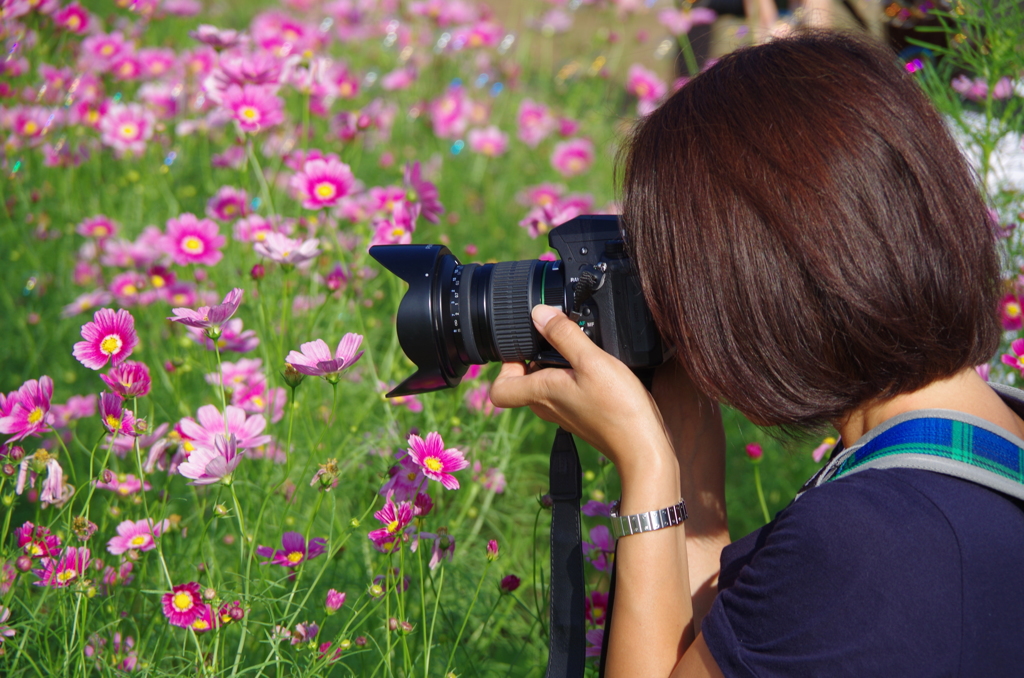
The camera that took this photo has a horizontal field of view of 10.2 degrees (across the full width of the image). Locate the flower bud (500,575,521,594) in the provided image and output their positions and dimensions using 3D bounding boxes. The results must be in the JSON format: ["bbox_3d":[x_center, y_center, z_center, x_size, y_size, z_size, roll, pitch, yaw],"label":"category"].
[{"bbox_3d":[-0.001,0.182,4.250,0.013,0.015,0.013,25,7,0],"label":"flower bud"}]

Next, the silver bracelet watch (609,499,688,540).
[{"bbox_3d":[0.088,0.113,3.700,0.050,0.022,0.054,1,23,21],"label":"silver bracelet watch"}]

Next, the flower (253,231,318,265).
[{"bbox_3d":[-0.196,-0.079,5.000,0.055,0.019,0.053,0,10,0],"label":"flower"}]

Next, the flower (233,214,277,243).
[{"bbox_3d":[-0.219,-0.094,4.900,0.040,0.018,0.038,0,49,0],"label":"flower"}]

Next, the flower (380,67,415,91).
[{"bbox_3d":[-0.129,-0.295,6.500,0.040,0.018,0.036,1,50,9],"label":"flower"}]

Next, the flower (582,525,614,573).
[{"bbox_3d":[0.068,0.154,4.200,0.042,0.043,0.018,-2,-11,-12],"label":"flower"}]

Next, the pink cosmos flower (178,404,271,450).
[{"bbox_3d":[-0.194,0.061,3.880,0.062,0.022,0.058,0,29,0],"label":"pink cosmos flower"}]

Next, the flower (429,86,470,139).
[{"bbox_3d":[-0.074,-0.269,6.800,0.046,0.052,0.020,1,-17,13],"label":"flower"}]

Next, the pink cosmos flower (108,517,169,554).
[{"bbox_3d":[-0.274,0.145,4.200,0.046,0.018,0.038,1,43,5],"label":"pink cosmos flower"}]

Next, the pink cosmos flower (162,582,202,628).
[{"bbox_3d":[-0.212,0.172,3.700,0.028,0.030,0.012,-1,-14,-3],"label":"pink cosmos flower"}]

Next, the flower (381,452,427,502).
[{"bbox_3d":[-0.078,0.100,4.150,0.036,0.037,0.016,1,6,9],"label":"flower"}]

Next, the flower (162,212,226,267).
[{"bbox_3d":[-0.257,-0.081,4.650,0.050,0.047,0.018,0,-22,-3],"label":"flower"}]

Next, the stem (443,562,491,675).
[{"bbox_3d":[-0.032,0.197,4.050,0.004,0.086,0.004,23,7,0],"label":"stem"}]

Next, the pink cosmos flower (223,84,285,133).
[{"bbox_3d":[-0.216,-0.193,4.800,0.052,0.050,0.020,-1,-36,-8],"label":"pink cosmos flower"}]

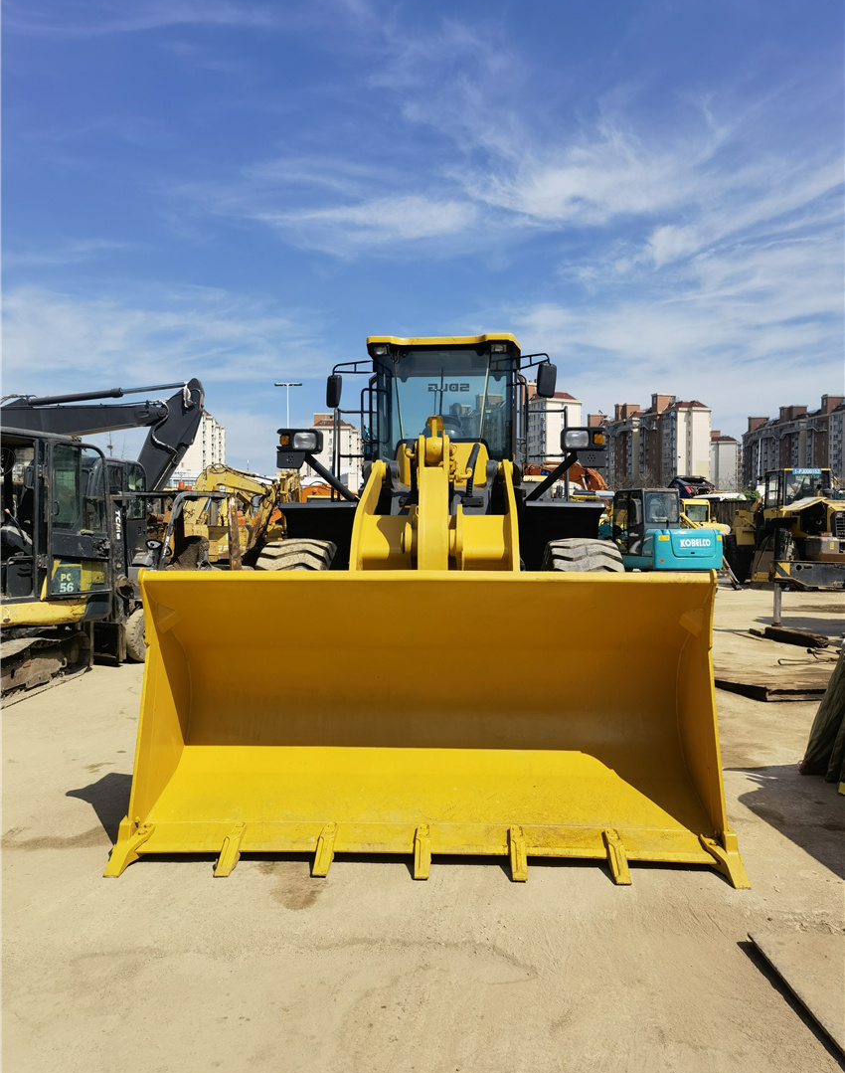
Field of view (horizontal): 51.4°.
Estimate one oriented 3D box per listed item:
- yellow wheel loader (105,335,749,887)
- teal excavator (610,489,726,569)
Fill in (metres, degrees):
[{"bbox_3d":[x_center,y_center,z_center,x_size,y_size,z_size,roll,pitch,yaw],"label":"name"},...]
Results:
[{"bbox_3d":[0.195,-0.130,8.150,3.020,3.450,8.100,0,0,2],"label":"yellow wheel loader"},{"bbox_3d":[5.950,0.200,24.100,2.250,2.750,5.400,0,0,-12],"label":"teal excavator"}]

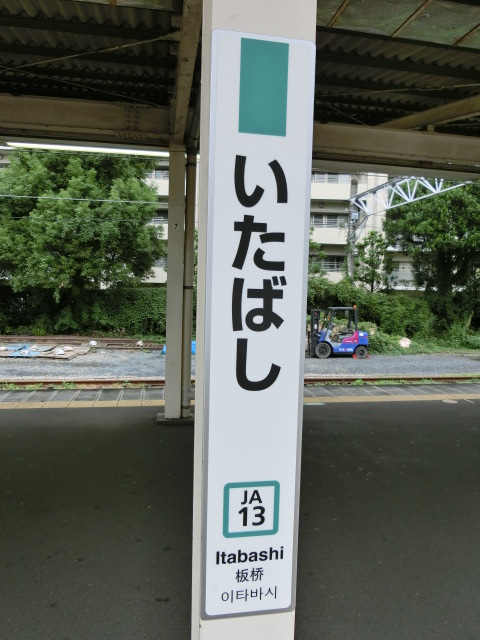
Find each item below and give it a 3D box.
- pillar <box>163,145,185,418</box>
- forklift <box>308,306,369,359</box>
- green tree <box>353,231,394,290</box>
[{"bbox_3d":[-0.742,-0.397,5.289,0.183,3.050,0.190,1,4,-10],"label":"pillar"},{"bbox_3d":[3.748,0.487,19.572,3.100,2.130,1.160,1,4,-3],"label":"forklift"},{"bbox_3d":[7.660,-3.152,26.654,2.200,4.200,2.200,1,4,-10],"label":"green tree"}]

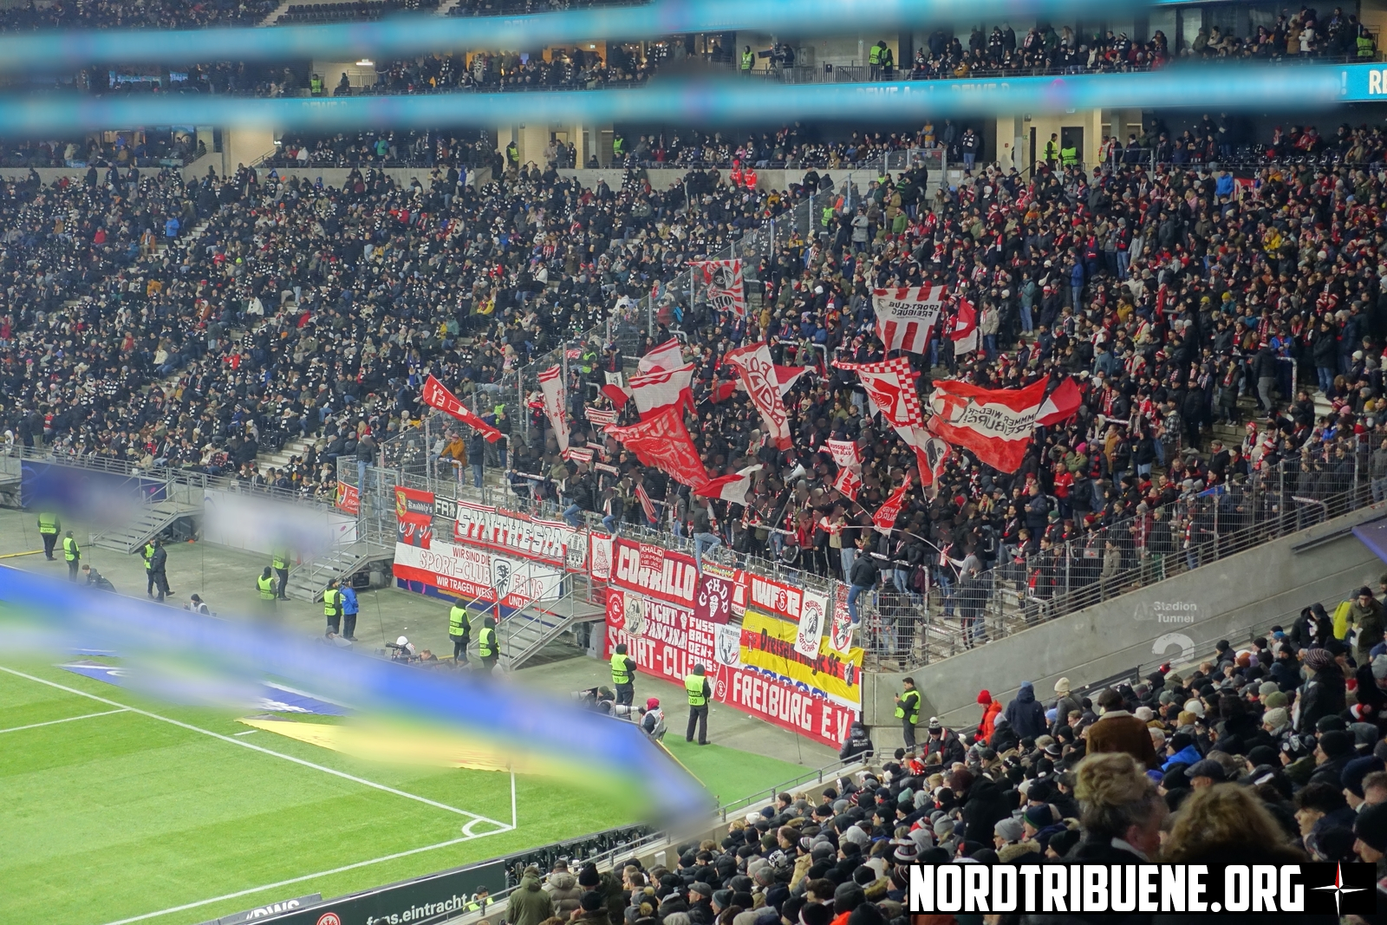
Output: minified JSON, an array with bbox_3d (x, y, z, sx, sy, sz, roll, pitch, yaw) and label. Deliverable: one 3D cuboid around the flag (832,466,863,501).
[{"bbox_3d":[3.596,0.492,61.000,0.750,0.820,0.250,5,9,30],"label":"flag"}]

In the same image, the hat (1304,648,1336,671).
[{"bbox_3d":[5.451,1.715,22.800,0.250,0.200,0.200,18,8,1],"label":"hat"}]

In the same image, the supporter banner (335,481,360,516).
[{"bbox_3d":[-10.318,1.068,78.333,0.060,0.780,1.250,-6,10,-38],"label":"supporter banner"}]

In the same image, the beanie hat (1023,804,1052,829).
[{"bbox_3d":[2.715,2.785,20.637,0.230,0.180,0.200,2,8,18],"label":"beanie hat"}]

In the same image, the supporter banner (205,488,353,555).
[{"bbox_3d":[-12.979,2.142,81.826,0.200,1.650,8.360,-7,11,-44],"label":"supporter banner"}]

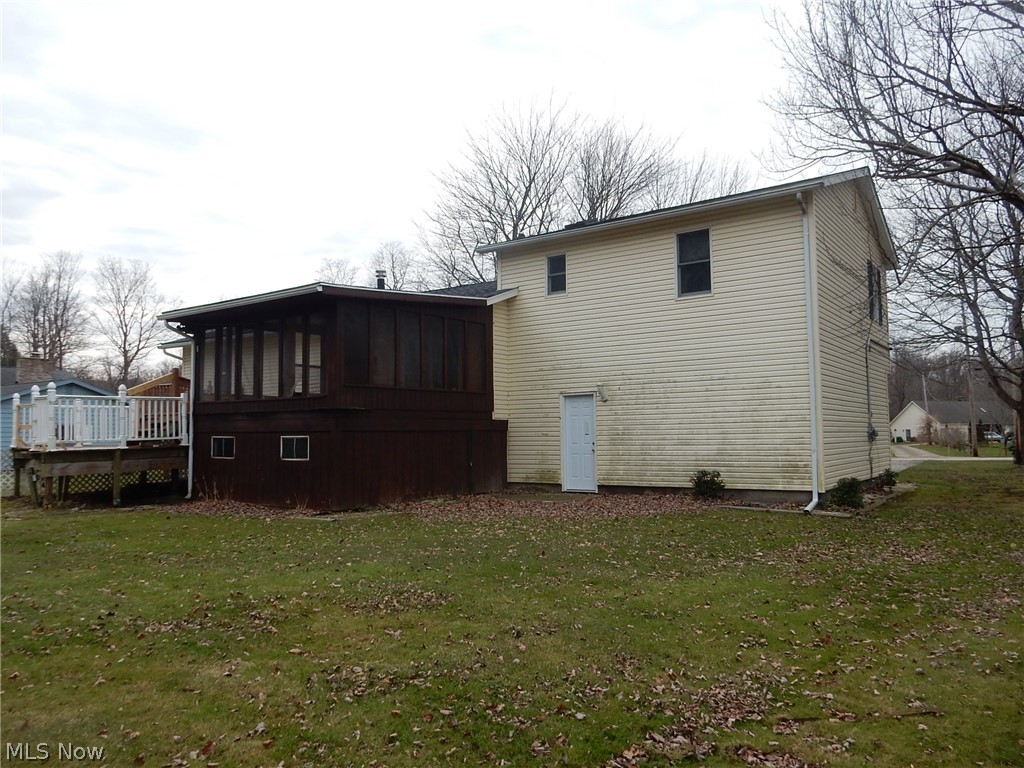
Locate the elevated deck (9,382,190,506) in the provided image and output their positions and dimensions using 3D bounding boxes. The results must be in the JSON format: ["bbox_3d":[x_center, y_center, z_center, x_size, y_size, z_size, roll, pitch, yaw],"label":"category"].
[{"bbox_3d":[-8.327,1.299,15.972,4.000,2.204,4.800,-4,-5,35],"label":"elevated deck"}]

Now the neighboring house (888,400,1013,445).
[{"bbox_3d":[71.879,5.976,119.053,16.500,6.422,11.000,0,-4,-12],"label":"neighboring house"}]

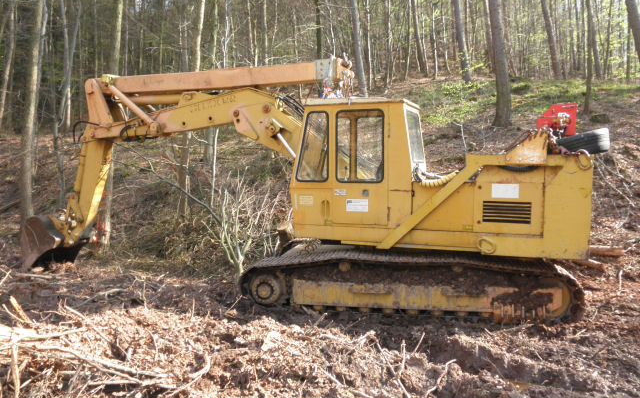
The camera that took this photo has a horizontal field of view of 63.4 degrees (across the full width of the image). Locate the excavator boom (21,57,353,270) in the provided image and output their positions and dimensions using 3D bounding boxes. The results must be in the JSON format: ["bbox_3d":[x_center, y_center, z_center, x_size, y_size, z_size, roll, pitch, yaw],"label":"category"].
[{"bbox_3d":[-2.501,-0.405,9.192,6.650,3.650,1.050,1,4,19],"label":"excavator boom"}]

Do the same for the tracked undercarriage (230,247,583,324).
[{"bbox_3d":[1.293,1.116,7.953,4.350,0.800,2.600,1,3,10],"label":"tracked undercarriage"}]

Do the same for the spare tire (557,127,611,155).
[{"bbox_3d":[3.353,-0.746,6.600,0.650,0.230,0.650,-9,3,20],"label":"spare tire"}]

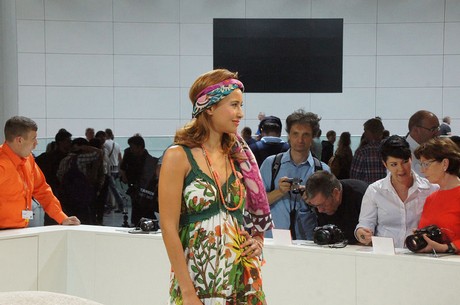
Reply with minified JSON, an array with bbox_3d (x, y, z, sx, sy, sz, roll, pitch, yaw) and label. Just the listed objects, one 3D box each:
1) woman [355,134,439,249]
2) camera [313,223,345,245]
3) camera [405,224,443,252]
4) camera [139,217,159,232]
[{"bbox_3d":[0.906,0.720,6.233,0.480,1.630,0.400,0,1,9],"label":"woman"},{"bbox_3d":[0.528,0.445,6.150,0.140,0.105,0.135,1,1,34],"label":"camera"},{"bbox_3d":[0.978,0.434,5.800,0.155,0.105,0.140,-17,12,-40],"label":"camera"},{"bbox_3d":[-0.490,0.439,6.950,0.120,0.072,0.100,0,1,22],"label":"camera"}]

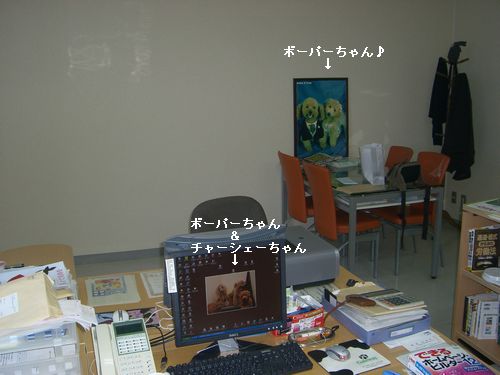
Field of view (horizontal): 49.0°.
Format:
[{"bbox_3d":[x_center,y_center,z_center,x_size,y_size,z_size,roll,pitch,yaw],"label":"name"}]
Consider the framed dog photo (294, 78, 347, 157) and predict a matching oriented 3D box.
[{"bbox_3d":[0.666,-0.610,5.013,0.545,0.757,0.030,-5,13,-18],"label":"framed dog photo"}]

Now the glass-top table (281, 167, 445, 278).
[{"bbox_3d":[0.847,0.249,4.500,0.760,0.710,1.240,-5,13,-17],"label":"glass-top table"}]

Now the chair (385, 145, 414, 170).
[{"bbox_3d":[1.106,0.105,4.806,0.520,0.870,0.430,-5,13,-18],"label":"chair"}]

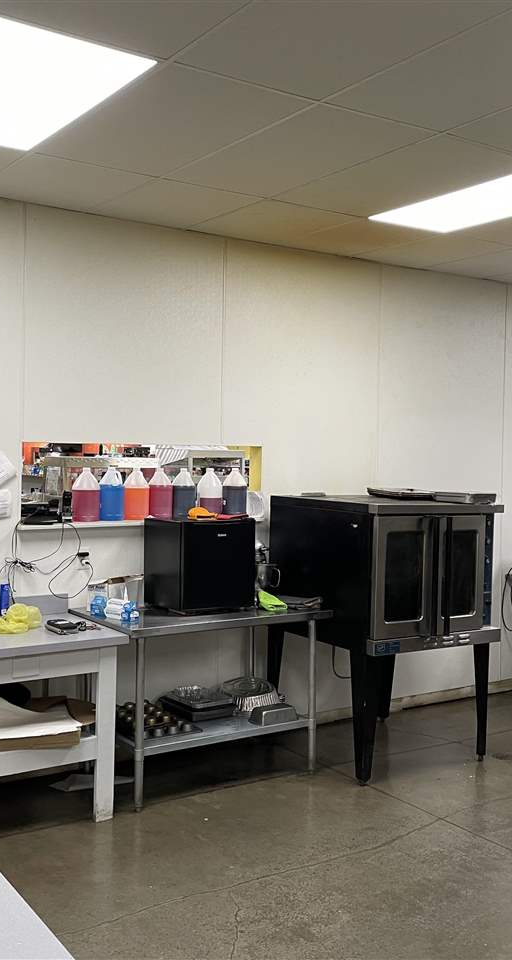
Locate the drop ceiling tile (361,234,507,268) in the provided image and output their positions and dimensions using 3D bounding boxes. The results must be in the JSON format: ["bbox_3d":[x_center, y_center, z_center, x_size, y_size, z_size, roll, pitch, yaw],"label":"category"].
[{"bbox_3d":[1.102,-1.414,5.936,0.600,0.020,0.810,0,2,-34],"label":"drop ceiling tile"}]

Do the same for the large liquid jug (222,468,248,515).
[{"bbox_3d":[-0.121,0.074,5.694,0.146,0.290,0.146,1,1,0],"label":"large liquid jug"}]

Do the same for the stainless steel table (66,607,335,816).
[{"bbox_3d":[-0.297,1.124,5.143,1.210,0.870,0.750,0,2,-34],"label":"stainless steel table"}]

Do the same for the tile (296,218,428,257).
[{"bbox_3d":[0.588,-1.407,5.609,0.610,0.030,0.775,0,1,-34],"label":"tile"}]

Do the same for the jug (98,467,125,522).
[{"bbox_3d":[-0.788,0.072,5.242,0.147,0.295,0.147,0,1,-34],"label":"jug"}]

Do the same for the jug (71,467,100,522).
[{"bbox_3d":[-0.927,0.082,5.256,0.150,0.295,0.150,1,2,0],"label":"jug"}]

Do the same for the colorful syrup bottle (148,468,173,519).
[{"bbox_3d":[-0.544,0.081,5.511,0.150,0.295,0.150,1,2,0],"label":"colorful syrup bottle"}]

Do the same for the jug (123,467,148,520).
[{"bbox_3d":[-0.673,0.081,5.425,0.150,0.295,0.150,1,2,0],"label":"jug"}]

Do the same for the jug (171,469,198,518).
[{"bbox_3d":[-0.411,0.086,5.530,0.150,0.296,0.150,0,2,-34],"label":"jug"}]

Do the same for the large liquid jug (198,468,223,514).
[{"bbox_3d":[-0.267,0.086,5.625,0.150,0.296,0.150,1,2,0],"label":"large liquid jug"}]

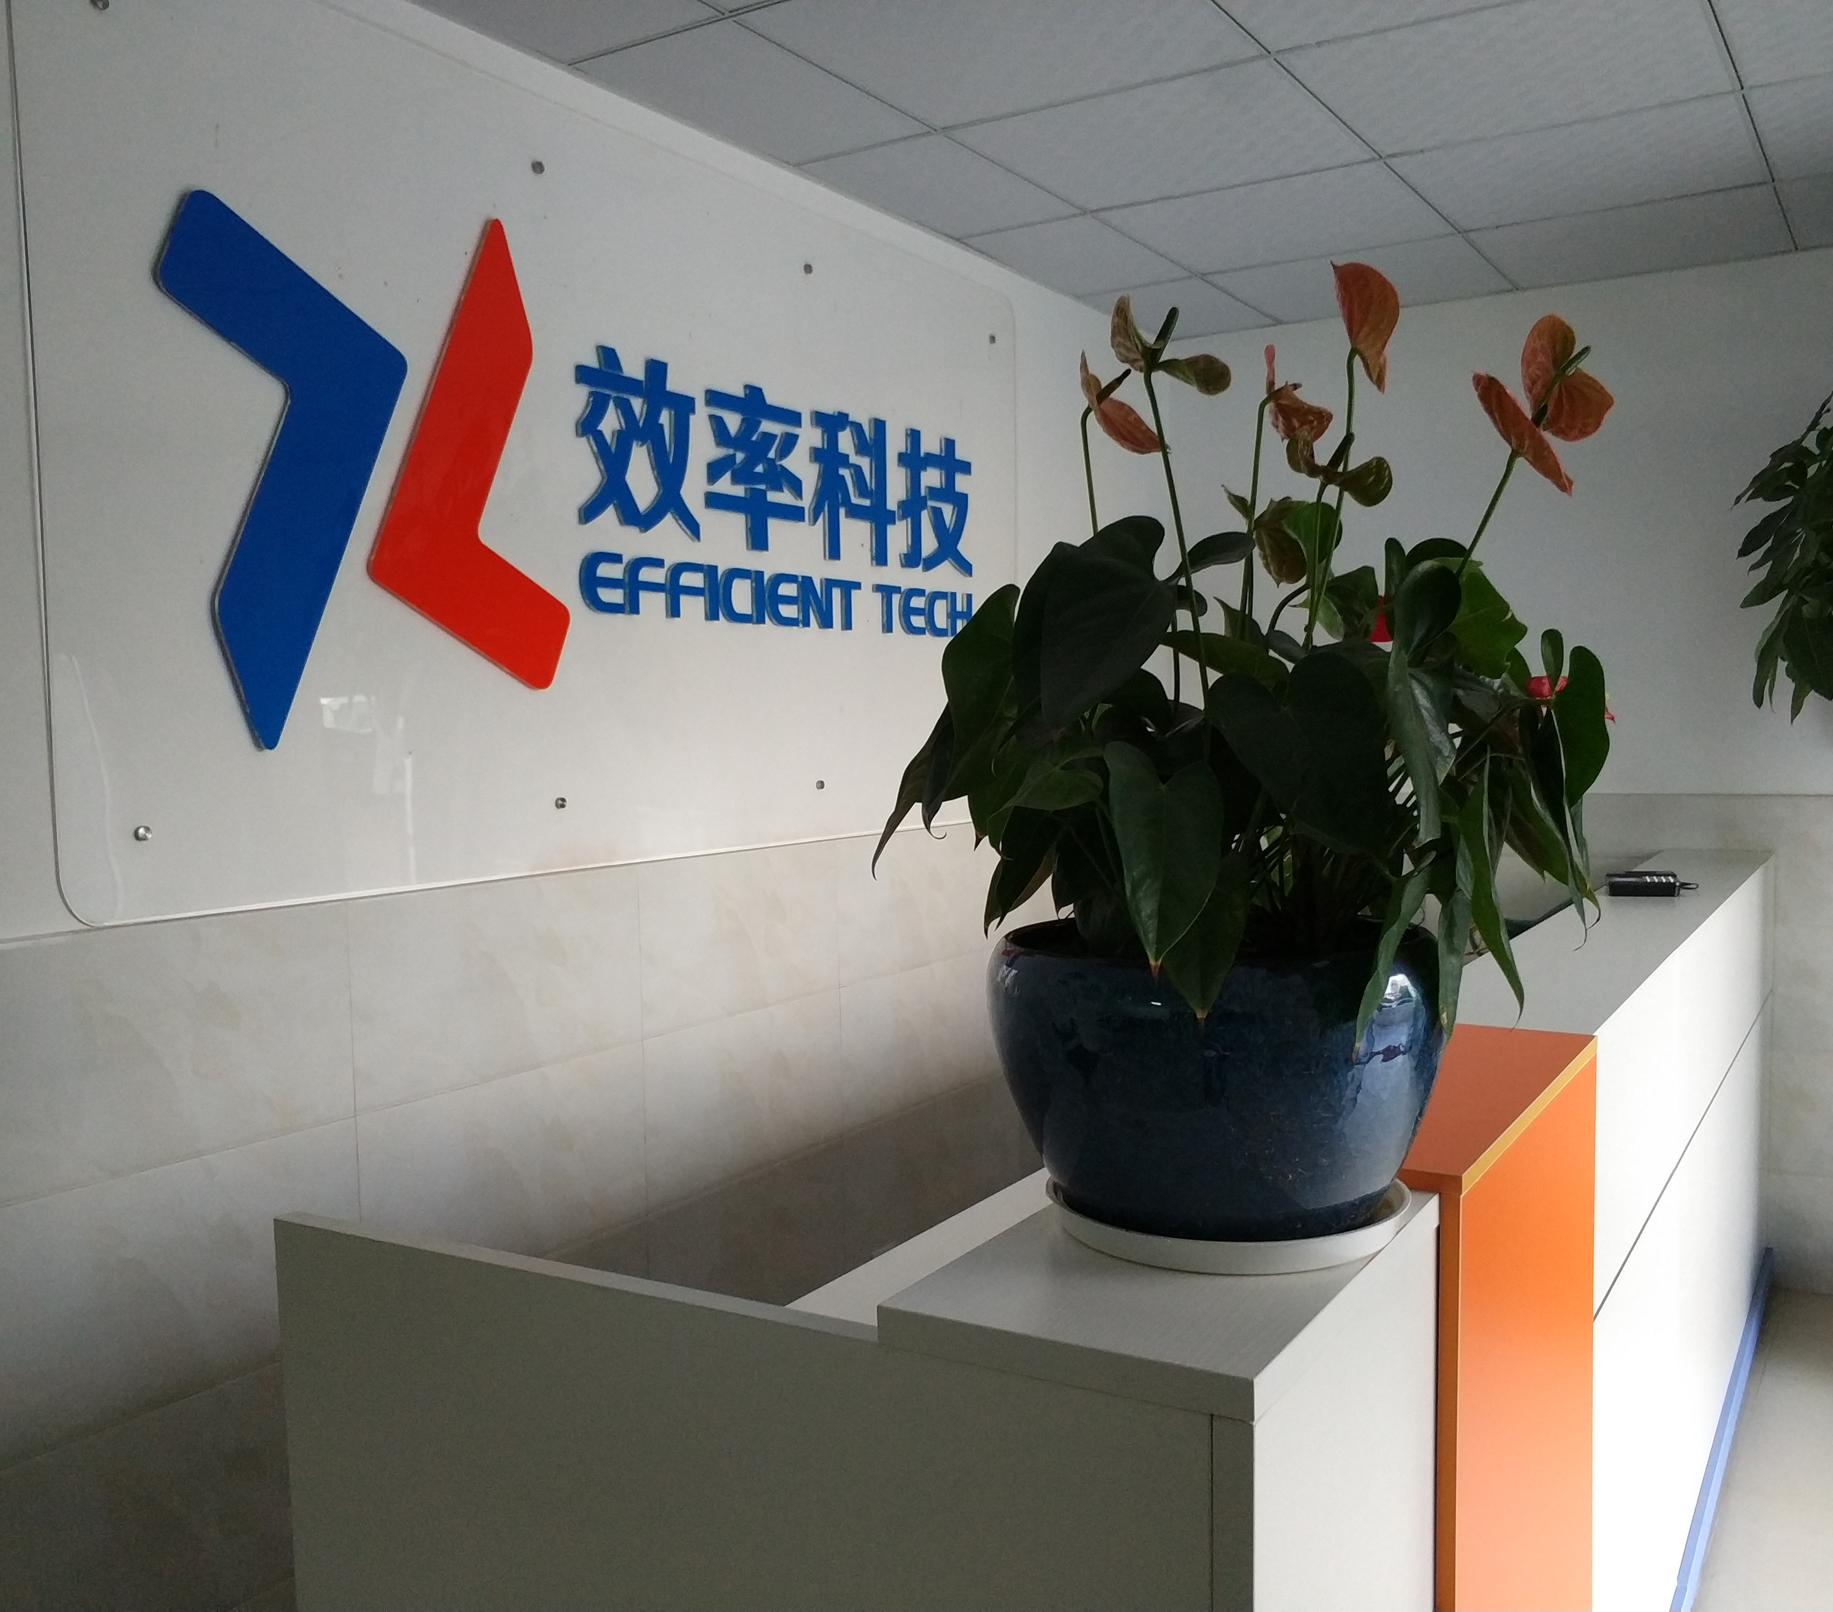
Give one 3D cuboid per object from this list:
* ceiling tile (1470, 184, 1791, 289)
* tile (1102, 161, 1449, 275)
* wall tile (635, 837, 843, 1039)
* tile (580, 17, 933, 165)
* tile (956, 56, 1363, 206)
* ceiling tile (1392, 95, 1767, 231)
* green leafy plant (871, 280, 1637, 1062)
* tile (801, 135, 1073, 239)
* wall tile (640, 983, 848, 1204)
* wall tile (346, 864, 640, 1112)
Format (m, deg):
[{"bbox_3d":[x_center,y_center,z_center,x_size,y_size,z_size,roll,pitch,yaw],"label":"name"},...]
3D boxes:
[{"bbox_3d":[1.596,-1.265,3.737,0.602,0.015,0.578,1,4,32],"label":"ceiling tile"},{"bbox_3d":[0.778,-1.255,3.602,0.605,0.015,0.605,1,4,32],"label":"tile"},{"bbox_3d":[-0.313,0.228,3.062,0.012,0.299,0.597,1,4,32],"label":"wall tile"},{"bbox_3d":[-0.249,-1.175,2.776,0.307,0.015,0.596,1,4,32],"label":"tile"},{"bbox_3d":[0.461,-1.221,3.087,0.605,0.015,0.605,1,4,32],"label":"tile"},{"bbox_3d":[1.287,-1.231,3.236,0.602,0.015,0.596,1,4,32],"label":"ceiling tile"},{"bbox_3d":[0.238,-0.111,1.210,0.520,0.550,0.460,-1,3,11],"label":"green leafy plant"},{"bbox_3d":[0.065,-1.226,3.331,0.314,0.015,0.605,1,4,32],"label":"tile"},{"bbox_3d":[-0.307,0.525,3.079,0.012,0.299,0.597,1,4,32],"label":"wall tile"},{"bbox_3d":[-0.624,0.261,2.559,0.012,0.299,0.597,1,4,32],"label":"wall tile"}]

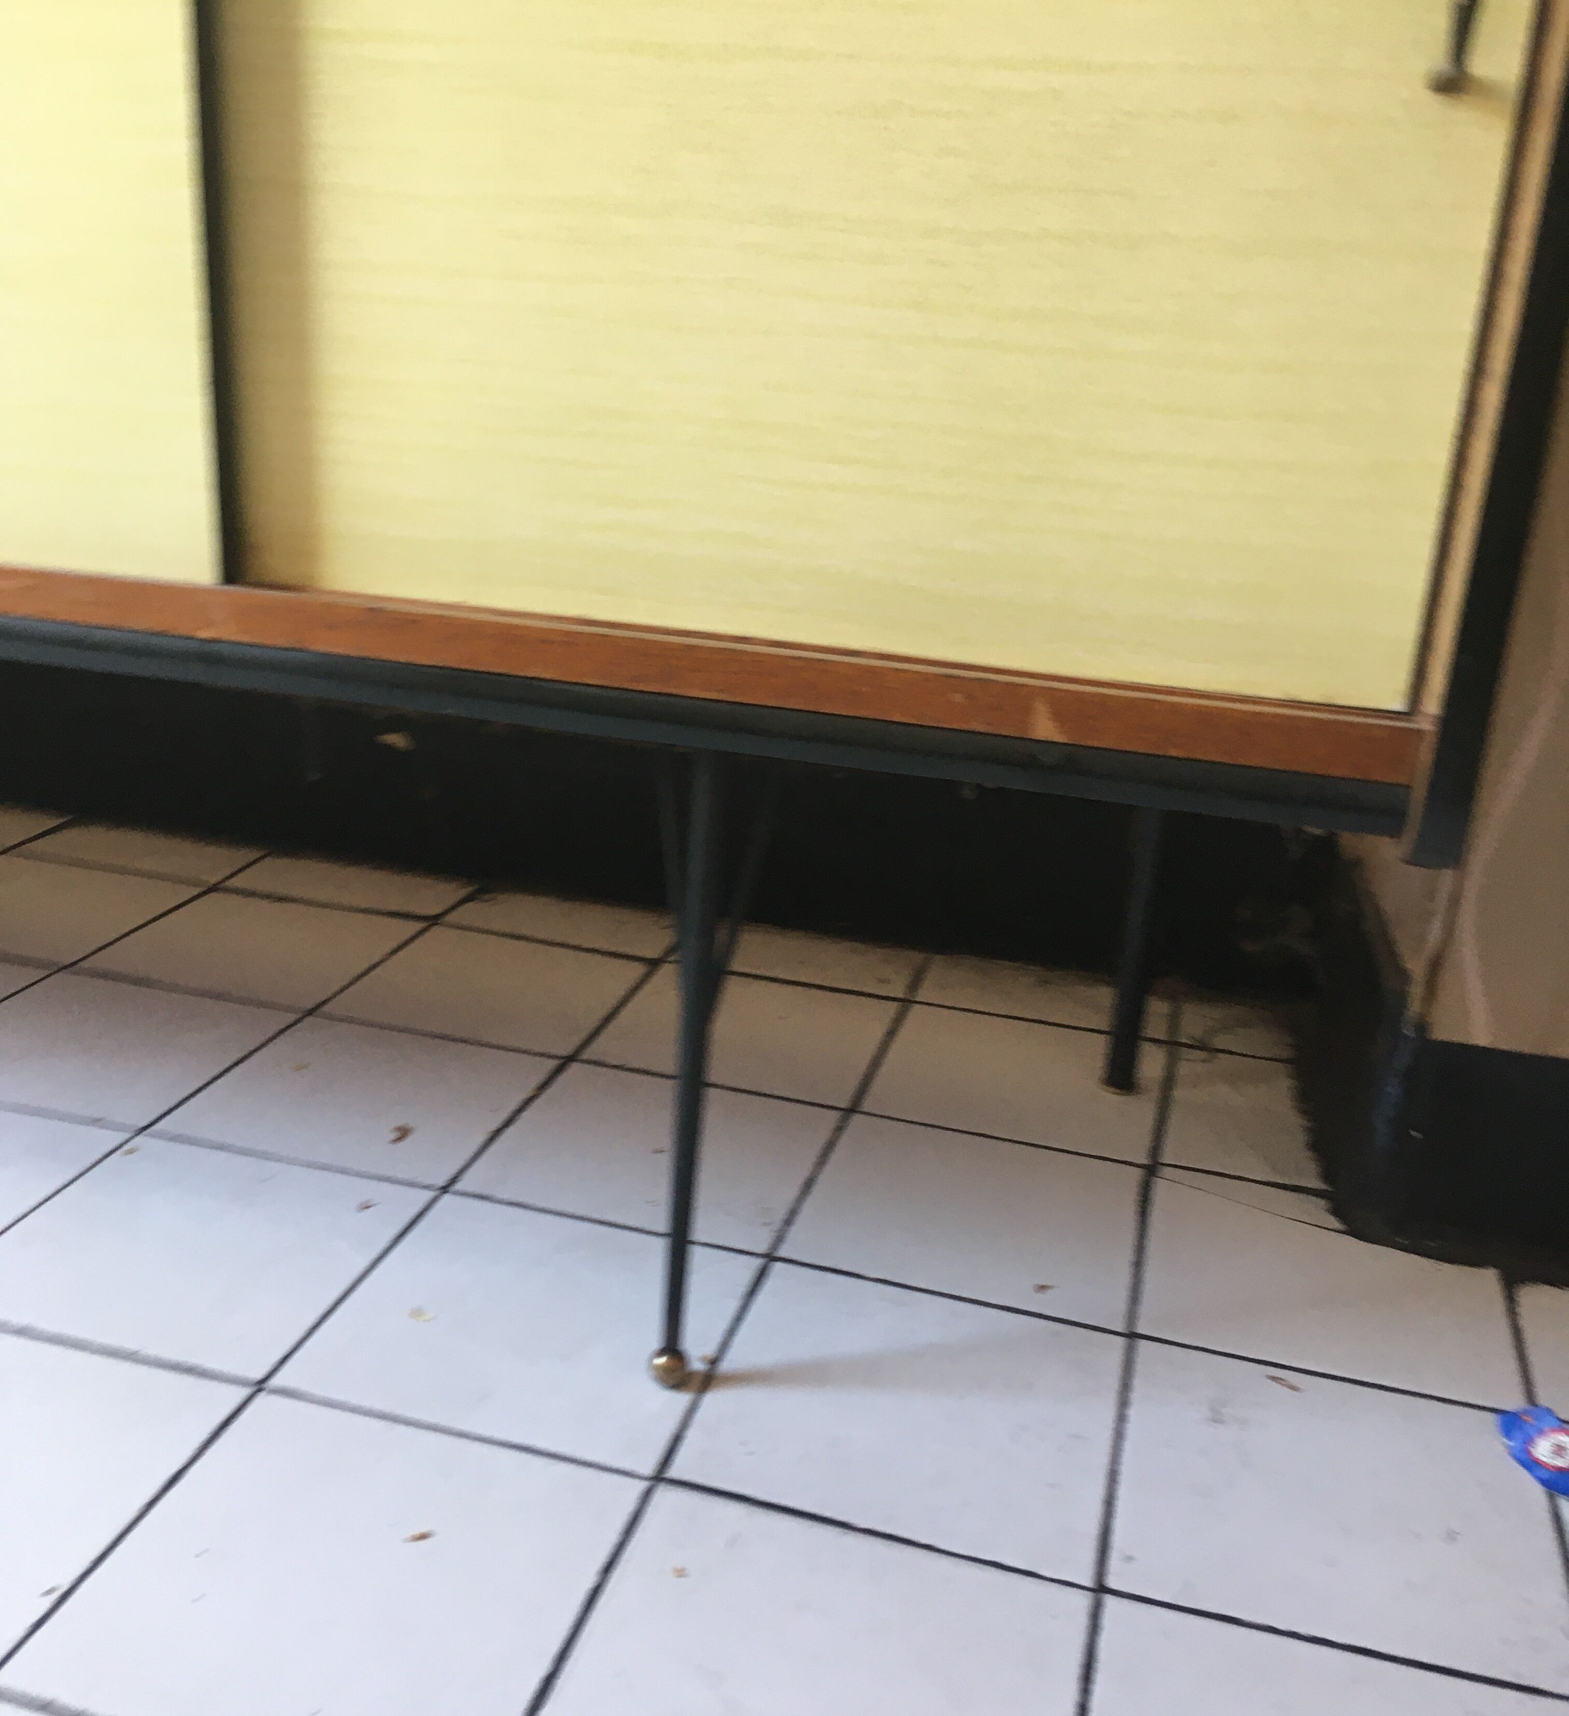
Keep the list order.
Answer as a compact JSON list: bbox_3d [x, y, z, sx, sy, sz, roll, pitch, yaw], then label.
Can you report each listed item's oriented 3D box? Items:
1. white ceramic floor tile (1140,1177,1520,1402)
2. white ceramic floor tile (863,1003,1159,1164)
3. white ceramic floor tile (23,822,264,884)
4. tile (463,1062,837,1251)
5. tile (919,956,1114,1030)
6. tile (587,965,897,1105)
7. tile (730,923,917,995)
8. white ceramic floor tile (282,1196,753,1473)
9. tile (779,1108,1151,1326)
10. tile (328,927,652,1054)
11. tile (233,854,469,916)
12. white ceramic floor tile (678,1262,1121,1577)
[{"bbox_3d":[0.308,0.245,1.005,0.197,0.009,0.197,9,19,13],"label":"white ceramic floor tile"},{"bbox_3d":[0.172,0.162,1.266,0.198,0.010,0.198,9,19,13],"label":"white ceramic floor tile"},{"bbox_3d":[-0.579,0.000,1.594,0.198,0.010,0.099,9,19,13],"label":"white ceramic floor tile"},{"bbox_3d":[-0.079,0.191,1.123,0.198,0.010,0.198,9,19,13],"label":"tile"},{"bbox_3d":[0.207,0.114,1.375,0.197,0.009,0.102,9,19,13],"label":"tile"},{"bbox_3d":[-0.025,0.129,1.279,0.197,0.009,0.197,9,19,13],"label":"tile"},{"bbox_3d":[0.014,0.085,1.419,0.197,0.009,0.101,9,19,13],"label":"tile"},{"bbox_3d":[-0.131,0.249,0.933,0.198,0.010,0.198,9,19,13],"label":"white ceramic floor tile"},{"bbox_3d":[0.116,0.215,1.050,0.197,0.009,0.197,9,19,13],"label":"tile"},{"bbox_3d":[-0.224,0.103,1.358,0.198,0.010,0.198,9,19,13],"label":"tile"},{"bbox_3d":[-0.372,0.026,1.508,0.197,0.009,0.099,9,19,13],"label":"tile"},{"bbox_3d":[0.066,0.279,0.887,0.198,0.010,0.198,9,19,13],"label":"white ceramic floor tile"}]

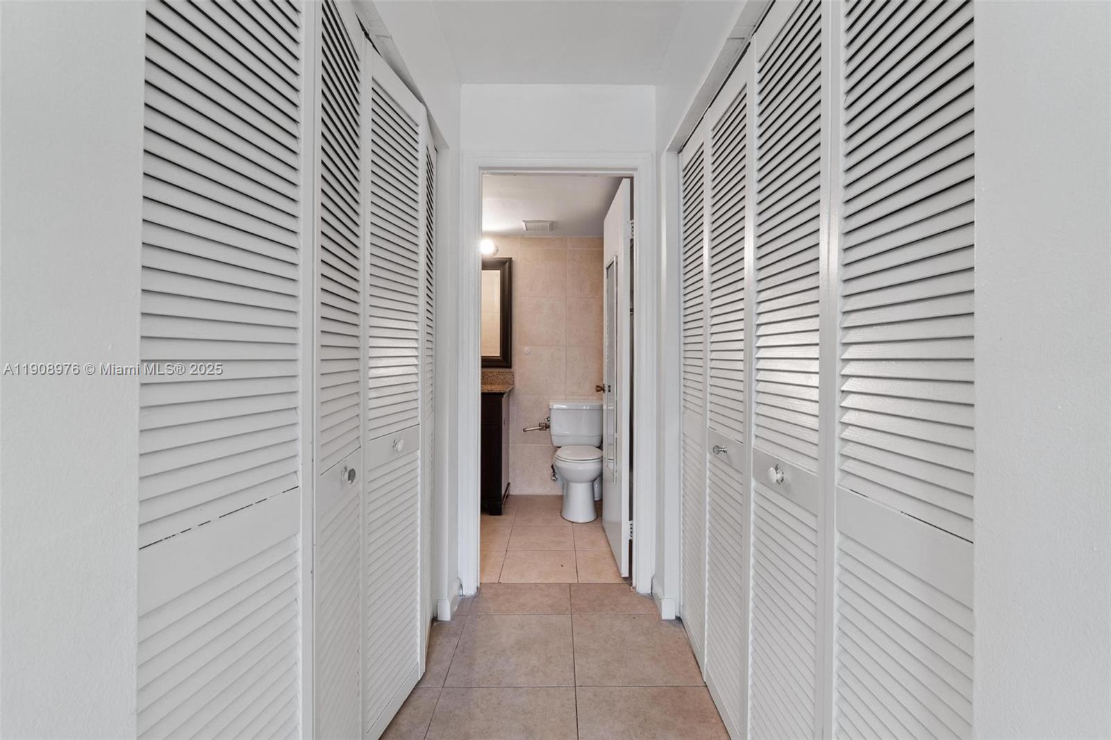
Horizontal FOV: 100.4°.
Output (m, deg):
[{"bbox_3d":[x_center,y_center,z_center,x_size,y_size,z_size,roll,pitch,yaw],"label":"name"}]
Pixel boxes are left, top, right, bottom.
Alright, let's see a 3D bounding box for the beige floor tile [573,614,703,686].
[{"bbox_3d":[0.296,1.093,1.821,0.452,0.010,0.455,0,2,0],"label":"beige floor tile"}]

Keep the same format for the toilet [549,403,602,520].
[{"bbox_3d":[0.168,0.655,3.458,0.440,0.780,0.690,0,2,0],"label":"toilet"}]

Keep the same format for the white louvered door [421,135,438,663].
[{"bbox_3d":[-0.501,0.076,1.798,0.030,1.990,0.335,0,2,-10],"label":"white louvered door"}]

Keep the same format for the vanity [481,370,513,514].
[{"bbox_3d":[-0.738,0.540,3.549,0.800,1.000,0.500,0,2,0],"label":"vanity"}]

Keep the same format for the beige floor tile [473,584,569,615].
[{"bbox_3d":[-0.158,1.082,2.190,0.455,0.010,0.280,0,2,0],"label":"beige floor tile"}]

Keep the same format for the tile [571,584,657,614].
[{"bbox_3d":[0.270,1.084,2.188,0.400,0.010,0.280,0,2,0],"label":"tile"}]

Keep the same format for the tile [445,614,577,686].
[{"bbox_3d":[-0.159,1.092,1.820,0.457,0.010,0.455,0,2,0],"label":"tile"}]

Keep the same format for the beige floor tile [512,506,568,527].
[{"bbox_3d":[-0.084,1.053,3.316,0.404,0.010,0.404,0,2,0],"label":"beige floor tile"}]

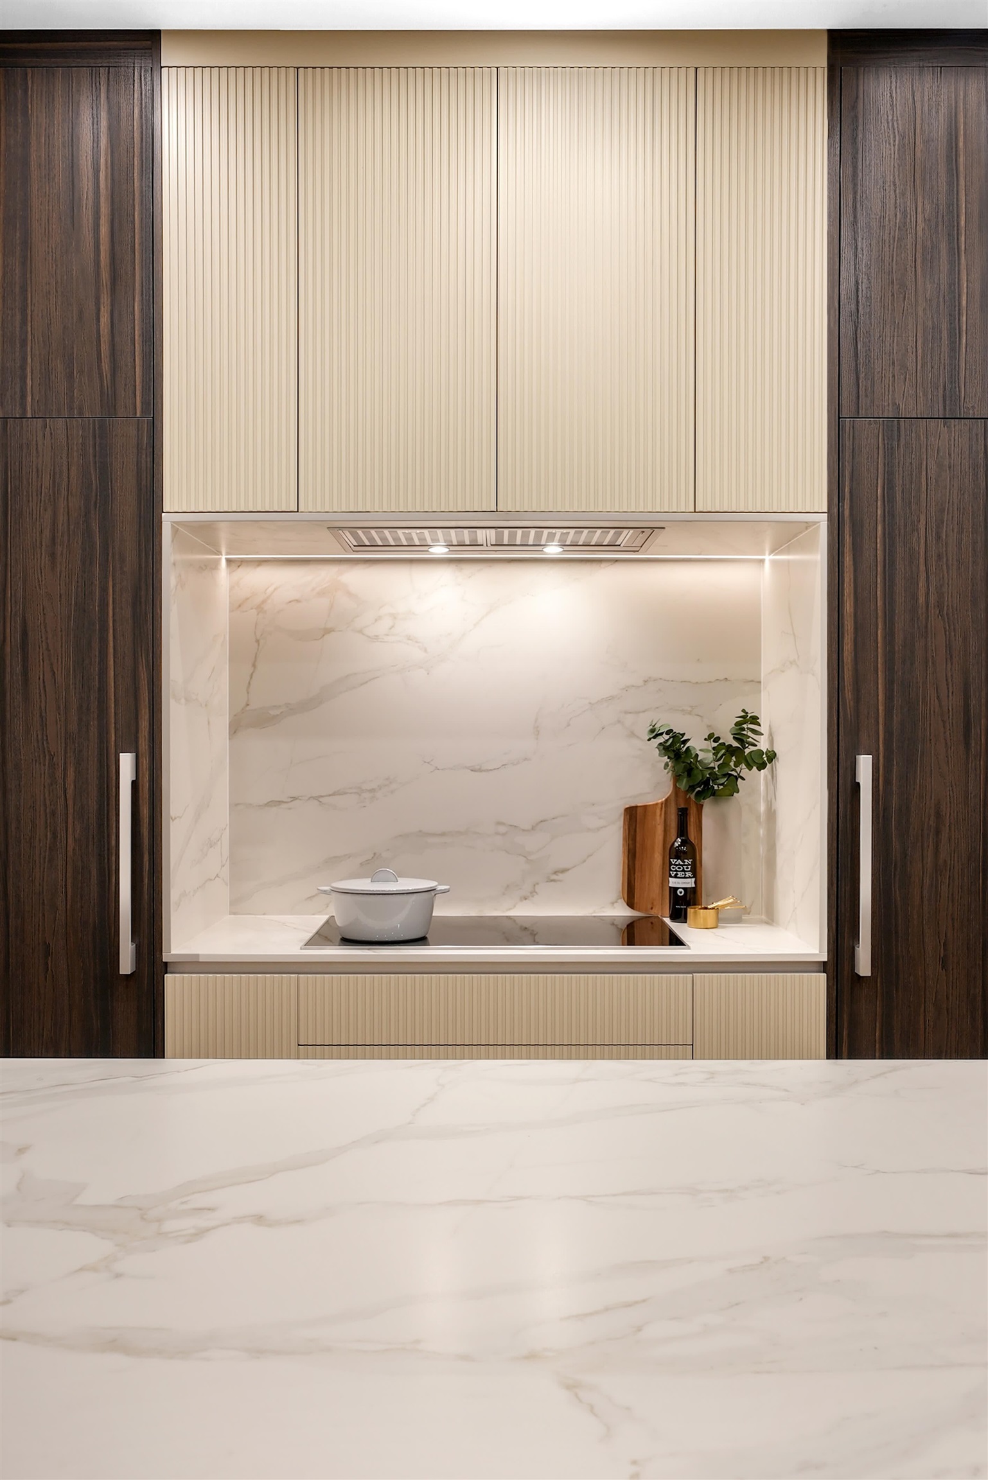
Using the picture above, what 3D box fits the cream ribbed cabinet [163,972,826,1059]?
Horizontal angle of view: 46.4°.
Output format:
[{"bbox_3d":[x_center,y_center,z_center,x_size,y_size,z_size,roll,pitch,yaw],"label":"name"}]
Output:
[{"bbox_3d":[0.004,0.942,2.980,1.542,0.800,0.600,0,0,0],"label":"cream ribbed cabinet"}]

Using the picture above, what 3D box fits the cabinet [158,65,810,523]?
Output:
[{"bbox_3d":[0.002,-1.048,2.965,1.548,1.044,0.570,0,0,0],"label":"cabinet"}]

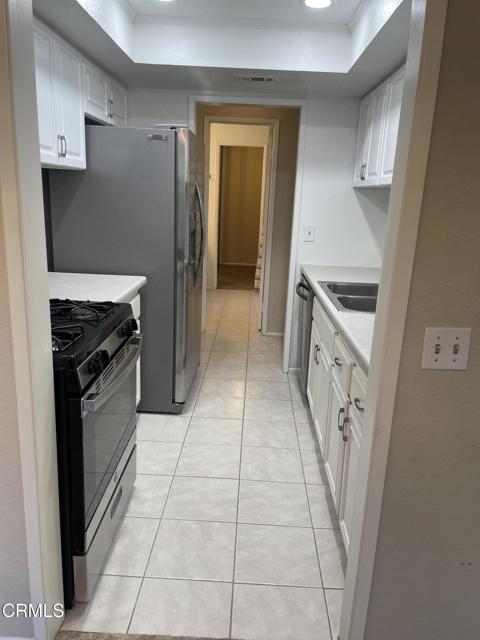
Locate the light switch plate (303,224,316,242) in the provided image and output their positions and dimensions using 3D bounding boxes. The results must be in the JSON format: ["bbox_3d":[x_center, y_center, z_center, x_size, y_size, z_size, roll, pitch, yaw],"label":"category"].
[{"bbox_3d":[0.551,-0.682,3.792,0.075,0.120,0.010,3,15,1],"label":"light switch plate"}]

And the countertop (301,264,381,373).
[{"bbox_3d":[0.770,-0.088,2.642,0.652,0.041,2.521,3,15,1],"label":"countertop"}]

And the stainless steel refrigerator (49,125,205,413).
[{"bbox_3d":[-0.704,-0.361,3.398,0.851,1.777,0.892,3,15,1],"label":"stainless steel refrigerator"}]

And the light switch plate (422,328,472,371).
[{"bbox_3d":[0.531,0.076,1.232,0.116,0.114,0.009,3,15,1],"label":"light switch plate"}]

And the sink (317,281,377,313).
[{"bbox_3d":[0.764,-0.042,2.734,0.559,0.192,0.823,3,15,1],"label":"sink"}]

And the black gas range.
[{"bbox_3d":[-0.816,0.455,1.948,0.707,0.940,0.765,3,15,1],"label":"black gas range"}]

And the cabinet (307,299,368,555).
[{"bbox_3d":[0.753,0.438,2.417,0.621,0.868,1.801,3,15,1],"label":"cabinet"}]

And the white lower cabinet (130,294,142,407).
[{"bbox_3d":[-0.950,0.281,2.708,0.614,0.871,0.748,3,15,1],"label":"white lower cabinet"}]

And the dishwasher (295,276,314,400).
[{"bbox_3d":[0.776,0.121,3.626,0.628,0.858,0.611,3,15,1],"label":"dishwasher"}]

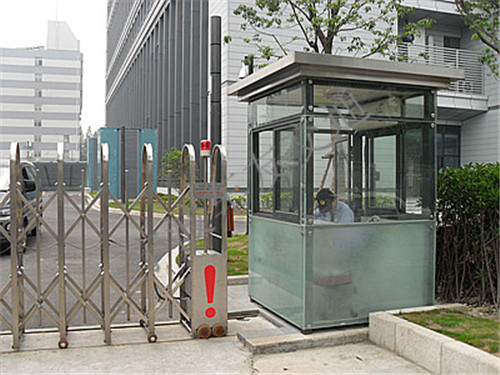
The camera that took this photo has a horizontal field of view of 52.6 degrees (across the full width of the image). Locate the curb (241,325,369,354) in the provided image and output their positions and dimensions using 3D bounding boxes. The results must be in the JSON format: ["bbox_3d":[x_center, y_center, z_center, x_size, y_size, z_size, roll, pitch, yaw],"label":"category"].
[{"bbox_3d":[0.524,1.375,4.618,1.190,0.085,0.360,0,1,-20],"label":"curb"}]

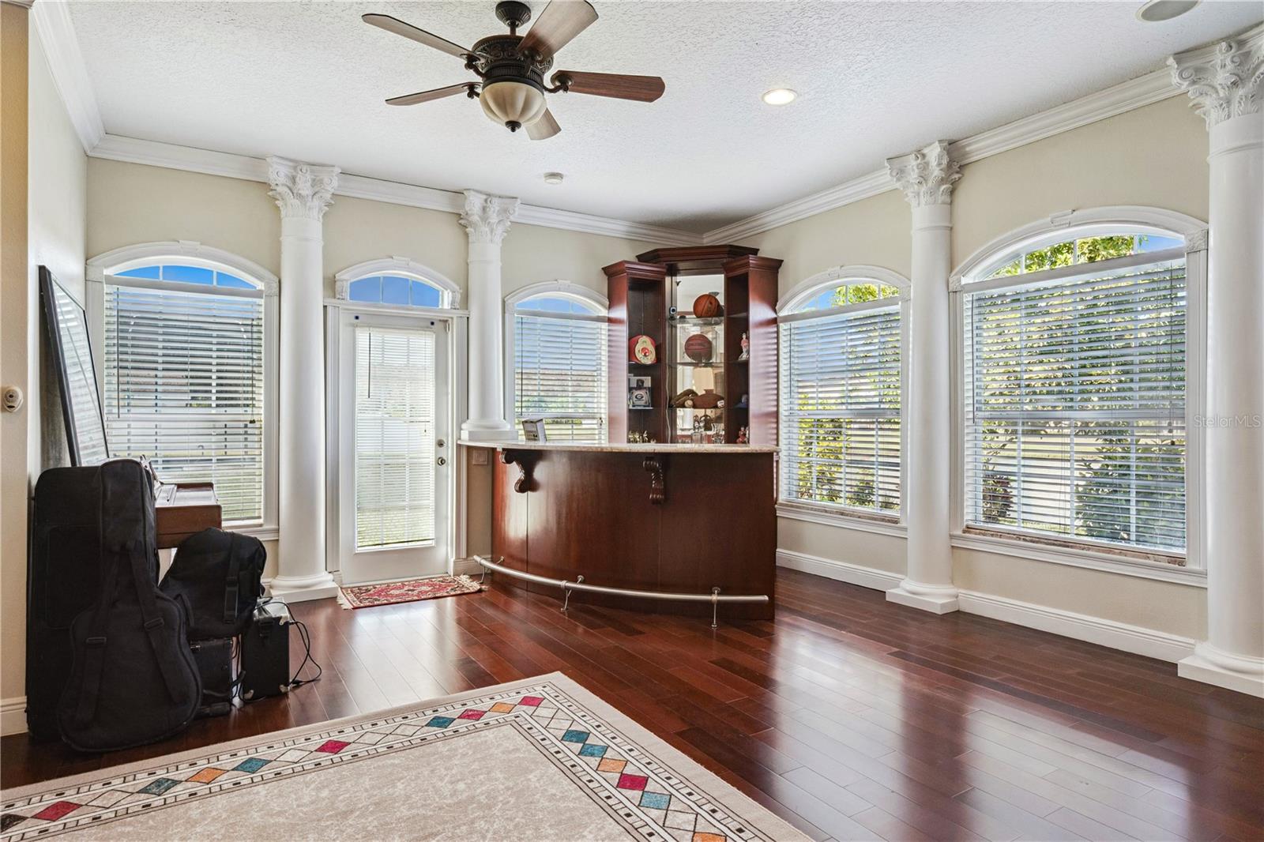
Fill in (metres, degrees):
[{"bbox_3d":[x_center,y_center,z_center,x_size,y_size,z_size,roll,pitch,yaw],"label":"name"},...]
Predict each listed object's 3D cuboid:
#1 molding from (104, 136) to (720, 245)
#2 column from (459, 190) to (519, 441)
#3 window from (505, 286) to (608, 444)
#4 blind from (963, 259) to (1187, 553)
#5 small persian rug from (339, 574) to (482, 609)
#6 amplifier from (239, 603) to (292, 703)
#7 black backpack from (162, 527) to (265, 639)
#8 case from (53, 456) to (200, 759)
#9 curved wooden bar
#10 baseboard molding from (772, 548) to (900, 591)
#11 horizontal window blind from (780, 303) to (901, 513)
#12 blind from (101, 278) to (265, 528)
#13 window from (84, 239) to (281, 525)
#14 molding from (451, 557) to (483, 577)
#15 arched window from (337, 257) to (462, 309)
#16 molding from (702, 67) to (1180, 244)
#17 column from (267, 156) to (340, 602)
[{"bbox_3d":[-1.339,-1.730,5.345,4.774,0.130,0.120,0,0,-29],"label":"molding"},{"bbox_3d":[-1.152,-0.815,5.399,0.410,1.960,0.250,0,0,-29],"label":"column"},{"bbox_3d":[-0.606,-0.228,5.844,1.070,1.965,0.130,0,0,-30],"label":"window"},{"bbox_3d":[2.514,-0.085,3.856,0.060,1.540,1.160,0,0,-34],"label":"blind"},{"bbox_3d":[-1.627,1.230,4.846,0.930,0.012,0.610,0,0,-30],"label":"small persian rug"},{"bbox_3d":[-1.720,1.057,3.125,0.200,0.356,0.380,0,0,-28],"label":"amplifier"},{"bbox_3d":[-1.910,0.715,3.040,0.360,0.470,0.250,0,0,-16],"label":"black backpack"},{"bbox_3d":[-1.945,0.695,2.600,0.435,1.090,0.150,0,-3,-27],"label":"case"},{"bbox_3d":[-0.209,0.710,4.726,2.647,1.080,0.852,0,0,27],"label":"curved wooden bar"},{"bbox_3d":[1.594,1.174,5.270,0.022,0.152,1.225,0,0,-34],"label":"baseboard molding"},{"bbox_3d":[1.628,-0.077,5.360,0.060,1.546,1.192,0,0,-34],"label":"horizontal window blind"},{"bbox_3d":[-3.031,-0.083,4.552,0.904,1.589,0.060,0,0,-29],"label":"blind"},{"bbox_3d":[-3.007,-0.228,4.525,1.073,1.952,0.130,0,0,-29],"label":"window"},{"bbox_3d":[-1.308,1.180,5.432,0.325,0.140,0.022,0,0,-29],"label":"molding"},{"bbox_3d":[-1.814,-1.076,5.192,0.920,0.365,0.120,0,0,-29],"label":"arched window"},{"bbox_3d":[1.706,-1.718,4.892,0.110,0.135,3.880,0,0,-34],"label":"molding"},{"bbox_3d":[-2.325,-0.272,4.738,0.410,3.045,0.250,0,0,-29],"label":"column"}]

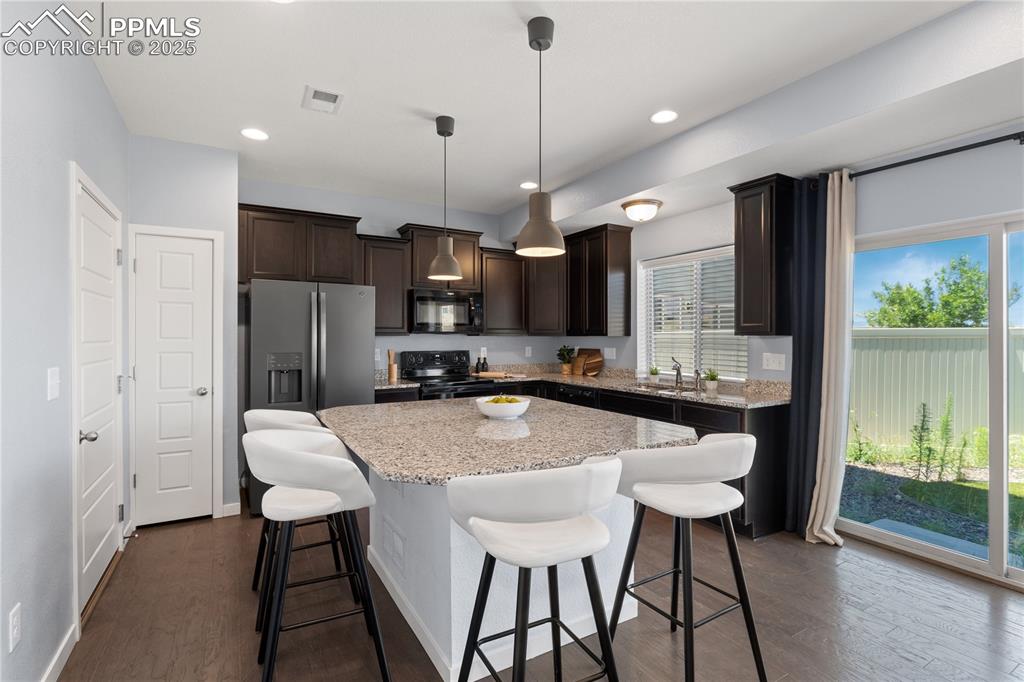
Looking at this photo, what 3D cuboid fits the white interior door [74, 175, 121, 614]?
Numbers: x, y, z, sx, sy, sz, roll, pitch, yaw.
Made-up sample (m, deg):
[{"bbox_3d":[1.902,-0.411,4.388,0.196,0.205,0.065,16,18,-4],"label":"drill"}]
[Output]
[{"bbox_3d":[-2.260,0.277,2.640,0.040,2.031,0.857,0,0,-30],"label":"white interior door"}]

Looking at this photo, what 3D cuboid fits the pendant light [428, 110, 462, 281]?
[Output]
[{"bbox_3d":[-0.422,-0.911,3.081,0.220,1.011,0.220,0,0,0],"label":"pendant light"}]

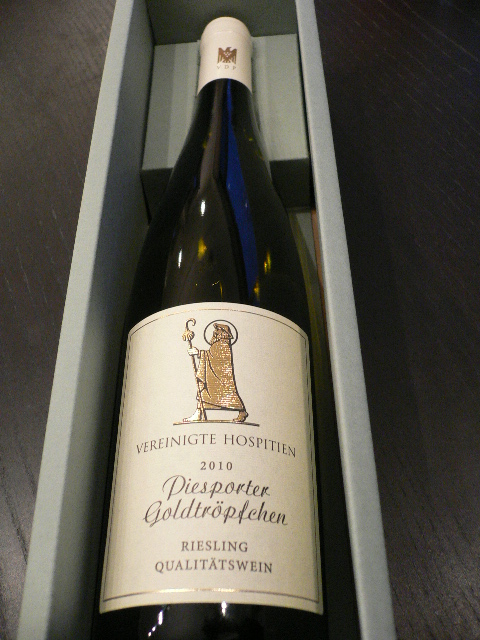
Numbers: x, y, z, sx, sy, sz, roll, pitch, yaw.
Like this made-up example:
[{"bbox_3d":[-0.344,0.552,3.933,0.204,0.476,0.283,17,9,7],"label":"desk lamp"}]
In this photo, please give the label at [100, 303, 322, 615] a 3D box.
[{"bbox_3d":[-0.008,0.042,0.213,0.069,0.022,0.099,2,59,-3],"label":"label"}]

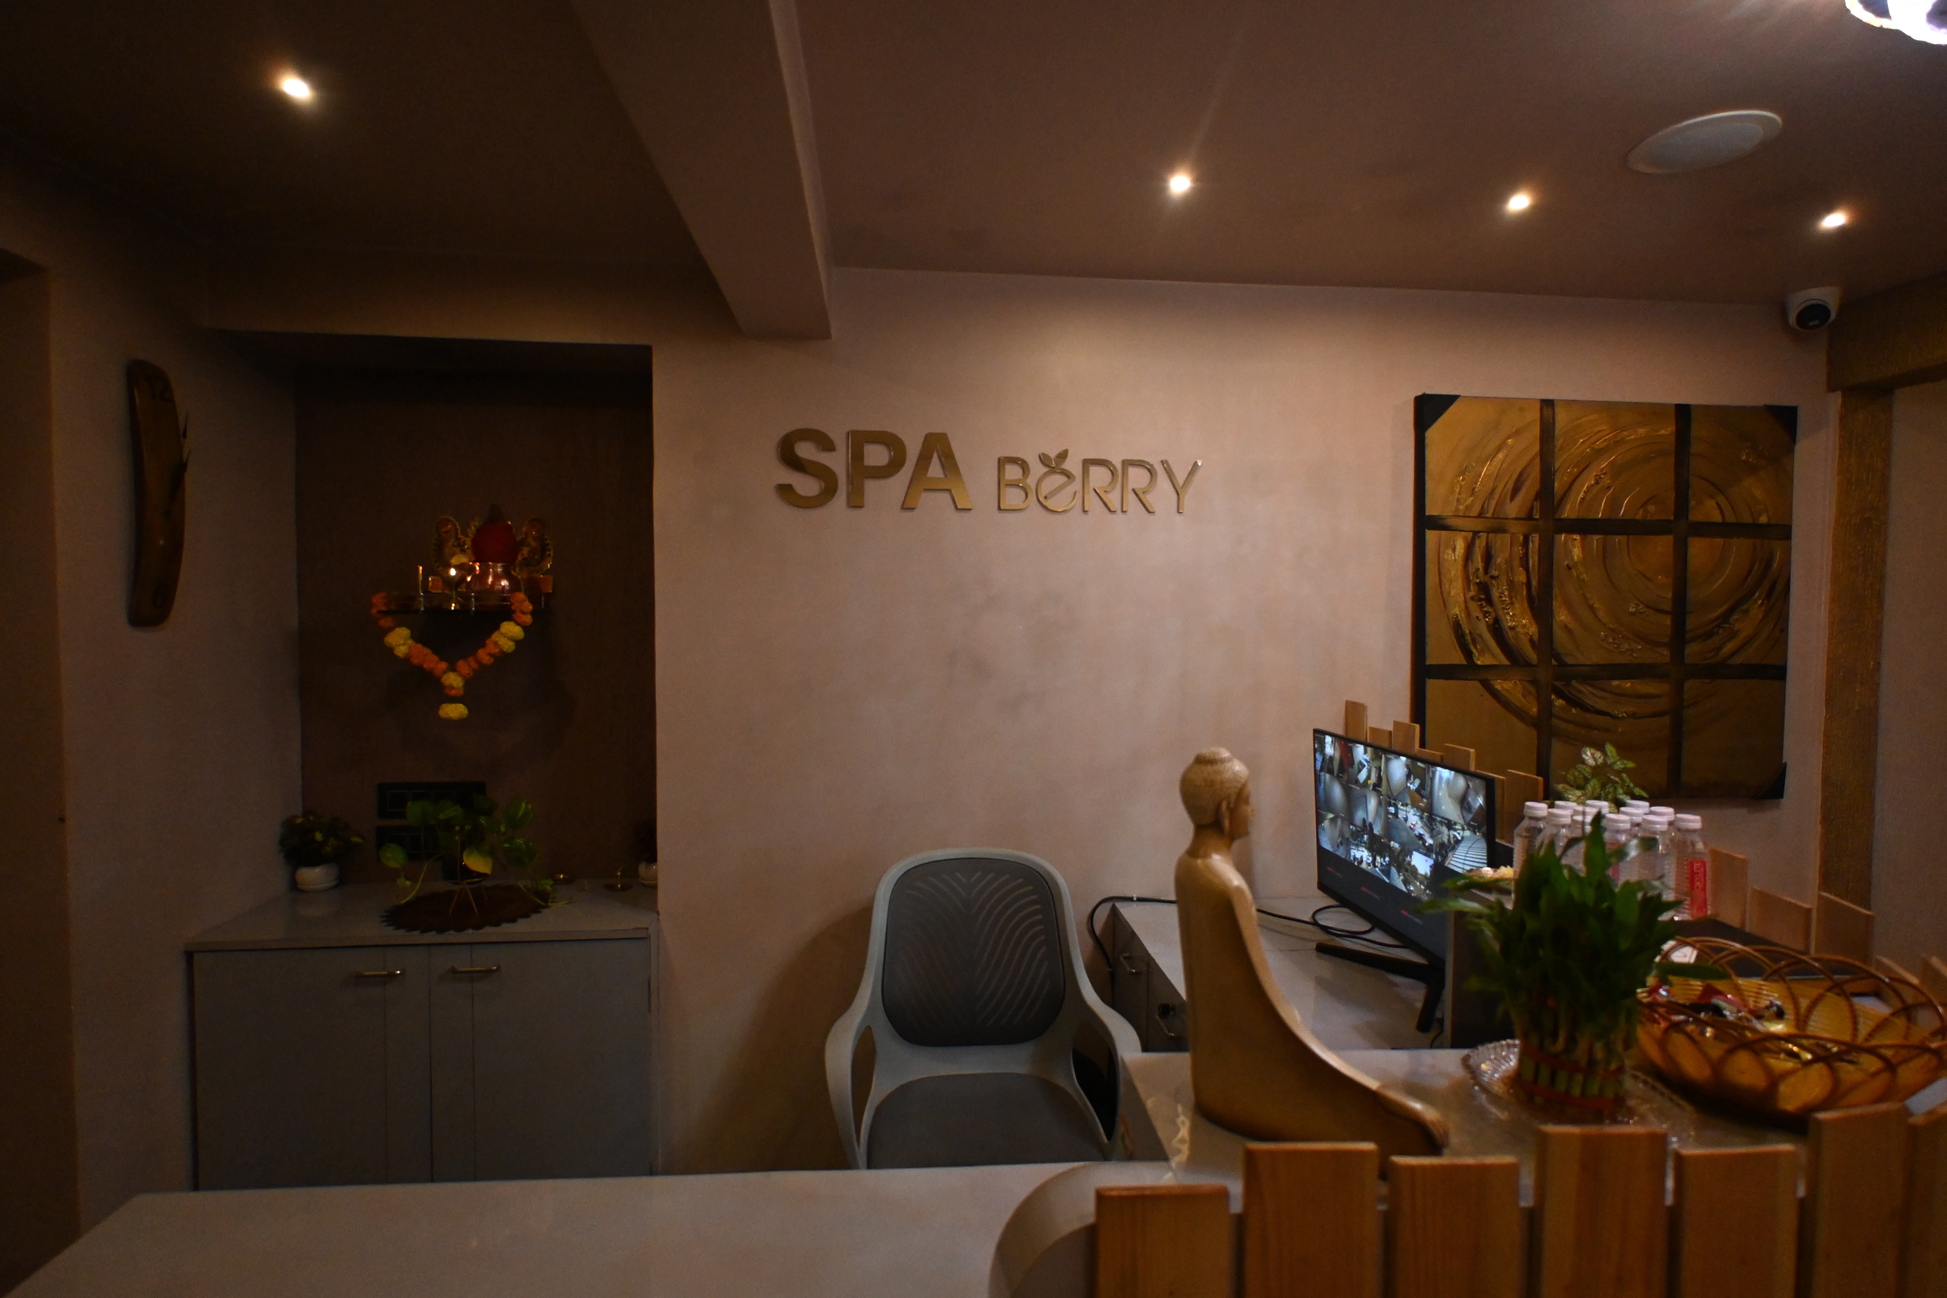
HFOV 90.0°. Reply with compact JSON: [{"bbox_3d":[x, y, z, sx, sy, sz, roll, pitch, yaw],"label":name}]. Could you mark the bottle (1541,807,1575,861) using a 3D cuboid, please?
[{"bbox_3d":[0.845,0.309,1.405,0.051,0.150,0.051,0,2,-5],"label":"bottle"}]

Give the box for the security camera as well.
[{"bbox_3d":[2.027,-0.809,2.354,0.110,0.092,0.110,2,3,37],"label":"security camera"}]

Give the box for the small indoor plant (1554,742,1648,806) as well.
[{"bbox_3d":[0.996,0.263,1.550,0.150,0.230,0.150,0,2,-5],"label":"small indoor plant"}]

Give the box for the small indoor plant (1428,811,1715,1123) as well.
[{"bbox_3d":[0.503,0.259,0.826,0.220,0.240,0.200,0,2,-5],"label":"small indoor plant"}]

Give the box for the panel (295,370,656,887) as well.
[{"bbox_3d":[-1.222,-0.050,2.462,0.920,1.280,0.030,0,2,-5],"label":"panel"}]

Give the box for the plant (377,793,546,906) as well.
[{"bbox_3d":[-1.170,0.462,2.255,0.350,0.275,0.280,0,2,-5],"label":"plant"}]

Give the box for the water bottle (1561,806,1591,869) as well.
[{"bbox_3d":[0.895,0.309,1.416,0.051,0.150,0.051,0,2,-5],"label":"water bottle"}]

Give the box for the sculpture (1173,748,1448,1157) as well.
[{"bbox_3d":[0.266,0.234,0.804,0.180,0.303,0.190,0,2,-5],"label":"sculpture"}]

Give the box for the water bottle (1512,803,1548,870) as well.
[{"bbox_3d":[0.839,0.307,1.454,0.051,0.150,0.051,0,2,-5],"label":"water bottle"}]

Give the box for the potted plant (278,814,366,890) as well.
[{"bbox_3d":[-1.593,0.494,2.374,0.180,0.198,0.170,0,2,-5],"label":"potted plant"}]

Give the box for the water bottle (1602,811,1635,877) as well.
[{"bbox_3d":[0.906,0.310,1.370,0.051,0.150,0.051,0,2,-5],"label":"water bottle"}]

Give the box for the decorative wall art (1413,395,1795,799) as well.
[{"bbox_3d":[1.538,-0.113,2.381,0.950,0.963,0.048,0,2,-5],"label":"decorative wall art"}]

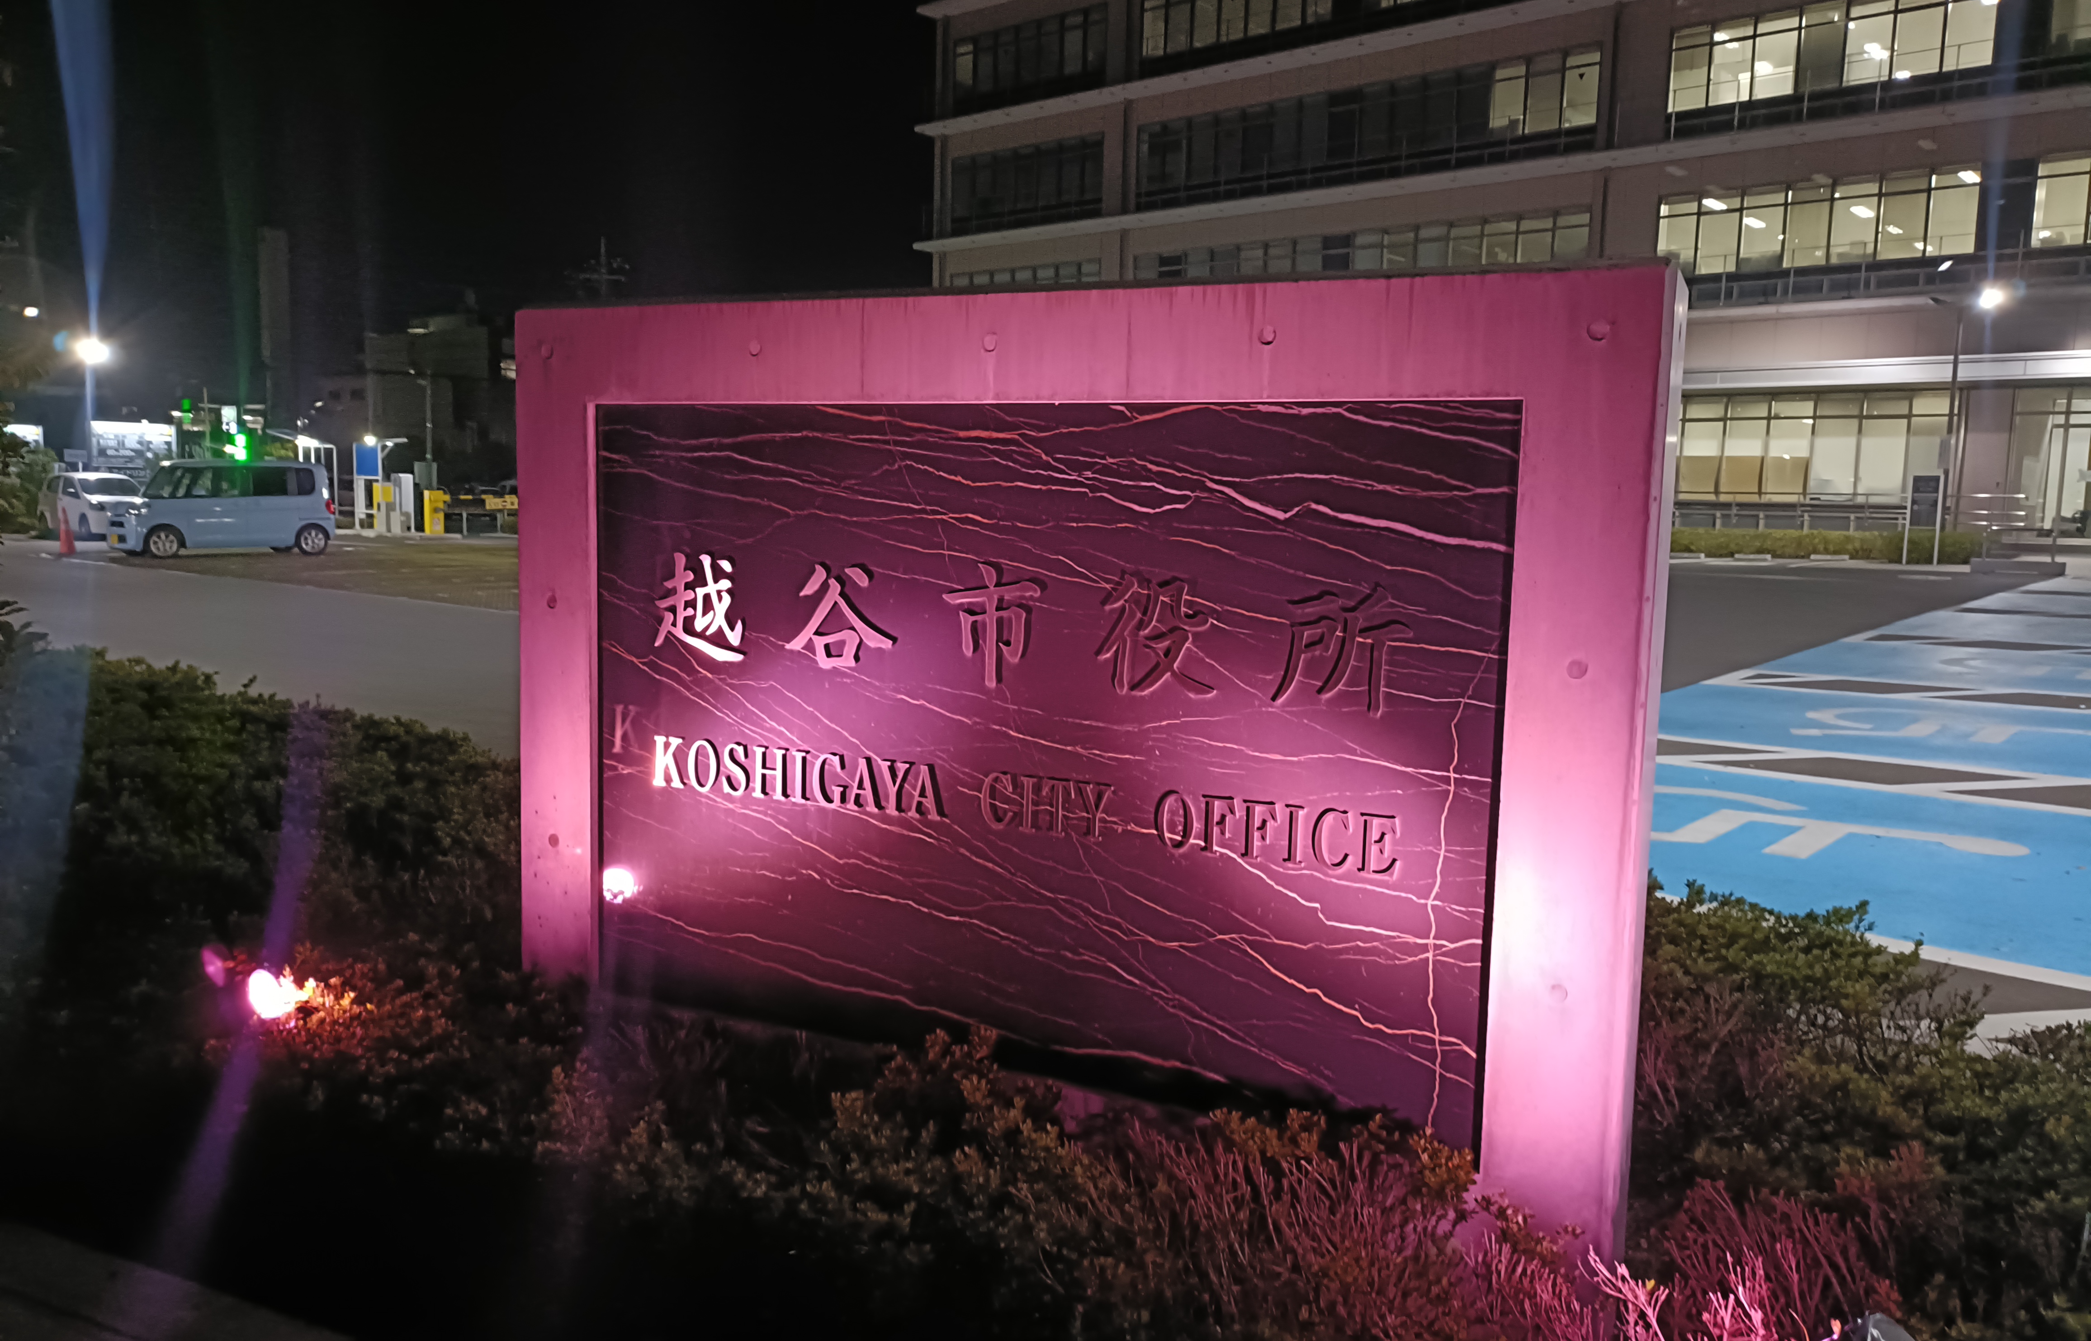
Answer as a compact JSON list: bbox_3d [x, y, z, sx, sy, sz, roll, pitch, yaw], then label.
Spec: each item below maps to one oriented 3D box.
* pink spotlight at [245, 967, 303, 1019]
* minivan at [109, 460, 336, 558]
[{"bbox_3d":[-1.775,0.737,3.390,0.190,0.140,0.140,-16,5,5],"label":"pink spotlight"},{"bbox_3d":[-14.850,-2.930,27.220,1.480,1.750,3.395,7,8,43],"label":"minivan"}]

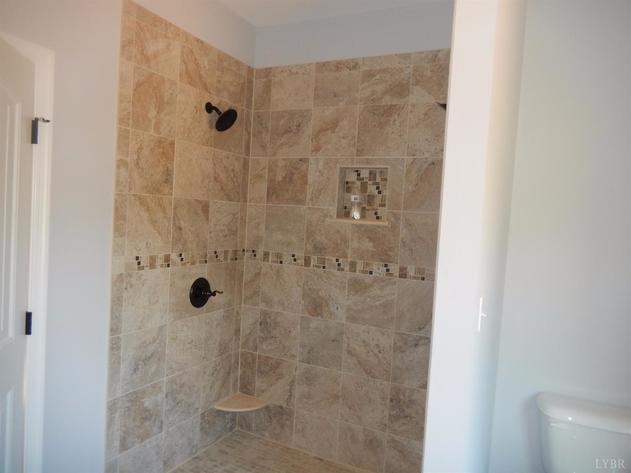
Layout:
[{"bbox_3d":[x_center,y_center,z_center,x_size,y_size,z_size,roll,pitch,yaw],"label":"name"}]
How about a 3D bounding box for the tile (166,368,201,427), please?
[{"bbox_3d":[-0.766,0.930,2.644,0.010,0.302,0.302,5,3,26],"label":"tile"}]

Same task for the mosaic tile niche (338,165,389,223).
[{"bbox_3d":[0.299,-0.253,2.754,0.323,0.326,0.092,5,3,26],"label":"mosaic tile niche"}]

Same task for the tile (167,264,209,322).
[{"bbox_3d":[-0.734,0.325,2.630,0.012,0.297,0.303,4,2,26],"label":"tile"}]

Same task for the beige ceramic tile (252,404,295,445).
[{"bbox_3d":[-0.270,1.218,3.004,0.306,0.257,0.011,5,3,27],"label":"beige ceramic tile"}]

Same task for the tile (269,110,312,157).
[{"bbox_3d":[-0.157,-0.655,2.921,0.302,0.302,0.010,5,3,26],"label":"tile"}]

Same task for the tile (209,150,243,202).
[{"bbox_3d":[-0.553,-0.371,2.869,0.010,0.302,0.302,5,3,26],"label":"tile"}]

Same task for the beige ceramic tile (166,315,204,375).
[{"bbox_3d":[-0.749,0.628,2.639,0.010,0.302,0.302,5,3,26],"label":"beige ceramic tile"}]

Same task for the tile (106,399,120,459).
[{"bbox_3d":[-0.990,0.929,2.218,0.011,0.295,0.067,5,3,27],"label":"tile"}]

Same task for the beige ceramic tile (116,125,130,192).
[{"bbox_3d":[-0.912,-0.361,2.155,0.010,0.302,0.084,5,3,27],"label":"beige ceramic tile"}]

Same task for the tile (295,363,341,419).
[{"bbox_3d":[0.021,0.962,2.852,0.306,0.295,0.011,5,3,27],"label":"tile"}]

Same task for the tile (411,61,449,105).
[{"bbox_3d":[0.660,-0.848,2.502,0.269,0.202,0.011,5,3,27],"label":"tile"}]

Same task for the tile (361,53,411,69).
[{"bbox_3d":[0.413,-1.009,2.636,0.302,0.062,0.010,5,3,26],"label":"tile"}]

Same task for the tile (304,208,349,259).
[{"bbox_3d":[0.077,-0.021,2.824,0.303,0.305,0.013,5,3,26],"label":"tile"}]

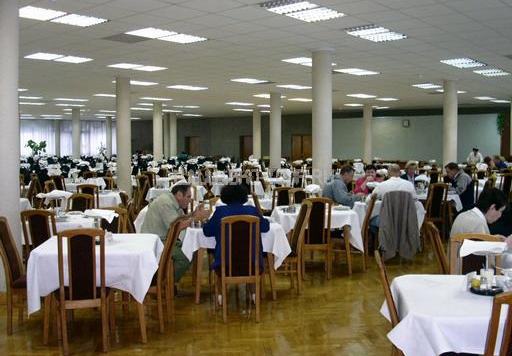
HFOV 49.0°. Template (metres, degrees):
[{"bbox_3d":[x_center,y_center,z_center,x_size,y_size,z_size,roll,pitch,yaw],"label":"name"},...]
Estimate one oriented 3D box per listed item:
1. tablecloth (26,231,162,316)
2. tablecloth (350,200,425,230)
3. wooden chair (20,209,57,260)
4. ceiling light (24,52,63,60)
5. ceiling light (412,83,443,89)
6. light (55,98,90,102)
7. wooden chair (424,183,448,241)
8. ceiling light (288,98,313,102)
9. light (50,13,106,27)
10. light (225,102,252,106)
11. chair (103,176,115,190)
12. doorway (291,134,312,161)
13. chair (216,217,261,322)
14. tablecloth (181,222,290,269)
[{"bbox_3d":[-1.358,0.818,4.925,1.000,0.510,0.980,0,3,-4],"label":"tablecloth"},{"bbox_3d":[1.987,0.574,8.955,1.050,0.500,1.020,0,3,0],"label":"tablecloth"},{"bbox_3d":[-2.234,0.818,6.118,0.420,1.010,0.510,0,3,7],"label":"wooden chair"},{"bbox_3d":[-3.723,-2.127,9.858,0.590,0.070,0.590,3,5,40],"label":"ceiling light"},{"bbox_3d":[5.220,-2.834,17.156,0.660,0.080,1.300,3,4,40],"label":"ceiling light"},{"bbox_3d":[-6.476,-2.759,19.883,0.580,0.070,1.170,3,5,40],"label":"light"},{"bbox_3d":[2.948,0.550,9.320,0.450,0.990,0.520,0,3,-5],"label":"wooden chair"},{"bbox_3d":[1.666,-2.784,20.140,0.600,0.070,1.200,3,5,40],"label":"ceiling light"},{"bbox_3d":[-2.235,-1.997,7.069,0.570,0.070,0.570,3,5,40],"label":"light"},{"bbox_3d":[-0.652,-2.935,22.199,0.570,0.070,1.150,3,4,41],"label":"light"},{"bbox_3d":[-2.940,0.481,10.857,0.430,0.980,0.500,0,3,-6],"label":"chair"},{"bbox_3d":[2.407,-1.202,28.929,1.420,2.100,0.150,3,5,40],"label":"doorway"},{"bbox_3d":[-0.145,0.799,5.206,0.450,0.990,0.520,0,3,-7],"label":"chair"},{"bbox_3d":[-0.240,0.744,6.525,1.150,0.420,1.120,-1,3,-9],"label":"tablecloth"}]

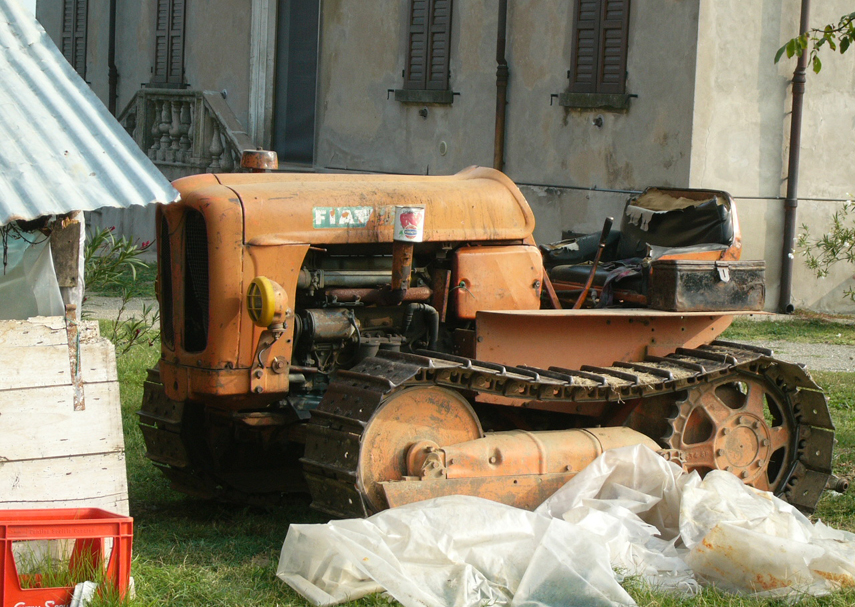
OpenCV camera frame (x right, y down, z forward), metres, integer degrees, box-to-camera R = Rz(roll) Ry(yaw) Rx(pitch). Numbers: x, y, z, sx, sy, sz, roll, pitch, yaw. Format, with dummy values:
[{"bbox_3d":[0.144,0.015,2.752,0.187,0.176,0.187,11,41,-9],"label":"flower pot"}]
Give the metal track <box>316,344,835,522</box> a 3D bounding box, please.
[{"bbox_3d":[0.541,0.501,9.123,2.088,0.674,0.347,-1,4,-32],"label":"metal track"}]

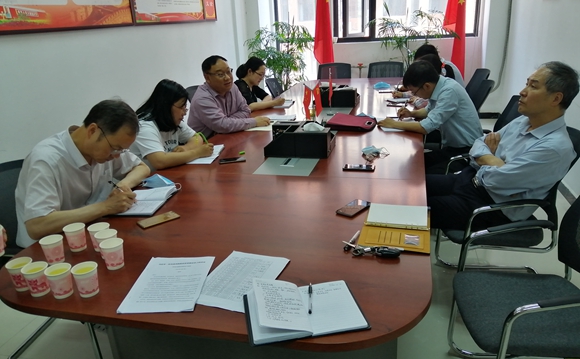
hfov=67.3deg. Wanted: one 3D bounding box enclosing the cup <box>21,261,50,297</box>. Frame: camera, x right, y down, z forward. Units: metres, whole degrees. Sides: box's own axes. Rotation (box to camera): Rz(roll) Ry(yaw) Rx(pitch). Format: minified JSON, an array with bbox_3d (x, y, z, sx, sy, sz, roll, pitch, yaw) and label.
[{"bbox_3d":[-0.755,0.300,1.305,0.073,0.084,0.073,-3,20,1],"label":"cup"}]

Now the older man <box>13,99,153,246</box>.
[{"bbox_3d":[-0.886,0.249,1.956,0.720,1.235,0.620,6,23,24],"label":"older man"}]

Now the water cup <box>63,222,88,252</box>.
[{"bbox_3d":[-0.758,0.209,1.548,0.073,0.082,0.073,-3,21,1],"label":"water cup"}]

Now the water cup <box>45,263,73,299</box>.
[{"bbox_3d":[-0.677,0.302,1.289,0.073,0.084,0.073,-3,20,1],"label":"water cup"}]

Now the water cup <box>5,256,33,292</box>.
[{"bbox_3d":[-0.818,0.293,1.335,0.073,0.082,0.073,-3,21,1],"label":"water cup"}]

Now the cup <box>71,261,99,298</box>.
[{"bbox_3d":[-0.597,0.302,1.281,0.077,0.087,0.077,-4,20,0],"label":"cup"}]

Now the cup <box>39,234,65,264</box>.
[{"bbox_3d":[-0.799,0.239,1.475,0.073,0.084,0.073,-3,20,1],"label":"cup"}]

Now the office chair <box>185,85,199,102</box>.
[{"bbox_3d":[-0.587,-0.377,4.019,0.600,0.940,0.580,2,21,13],"label":"office chair"}]

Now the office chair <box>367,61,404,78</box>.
[{"bbox_3d":[1.116,-0.902,5.144,0.560,0.930,0.600,2,21,13],"label":"office chair"}]

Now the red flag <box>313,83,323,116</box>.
[{"bbox_3d":[0.187,-0.545,2.969,0.075,0.240,0.050,-4,20,0],"label":"red flag"}]

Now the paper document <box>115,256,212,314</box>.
[{"bbox_3d":[-0.366,0.309,1.335,0.210,0.008,0.297,-2,20,3],"label":"paper document"}]

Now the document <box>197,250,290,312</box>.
[{"bbox_3d":[-0.150,0.298,1.333,0.210,0.006,0.297,5,22,21],"label":"document"}]

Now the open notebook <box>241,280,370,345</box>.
[{"bbox_3d":[0.036,0.340,1.164,0.290,0.025,0.218,-6,20,-8],"label":"open notebook"}]

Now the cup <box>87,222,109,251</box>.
[{"bbox_3d":[-0.671,0.206,1.546,0.073,0.084,0.073,-3,20,0],"label":"cup"}]

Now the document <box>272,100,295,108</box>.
[{"bbox_3d":[-0.073,-0.685,3.979,0.210,0.014,0.320,2,21,15],"label":"document"}]

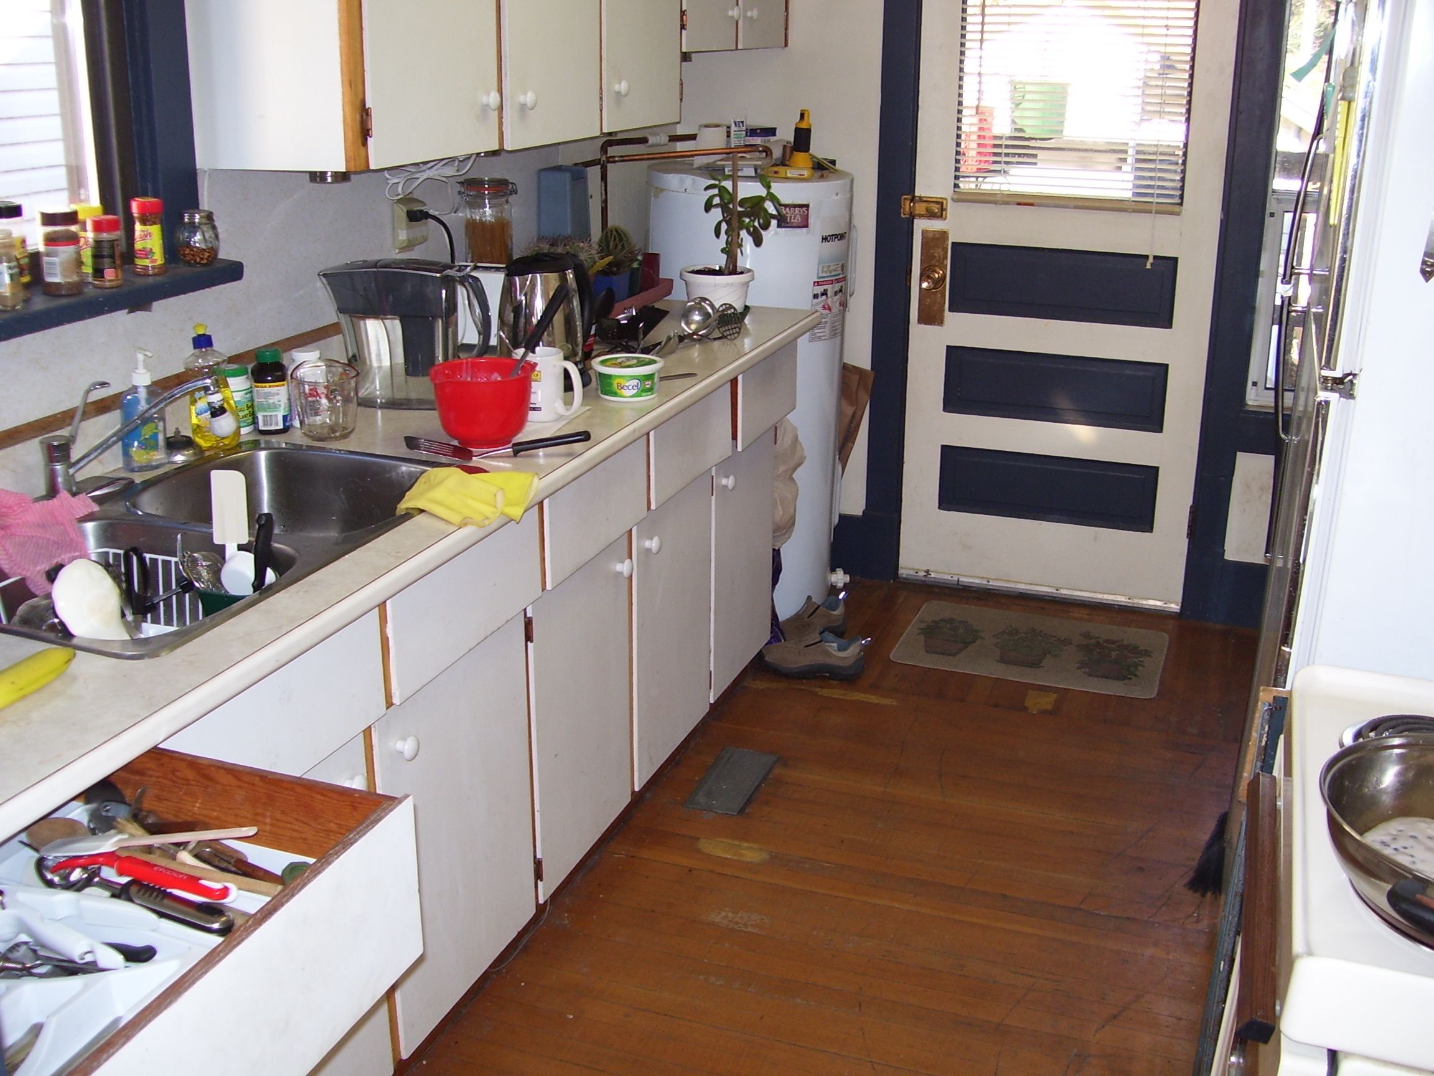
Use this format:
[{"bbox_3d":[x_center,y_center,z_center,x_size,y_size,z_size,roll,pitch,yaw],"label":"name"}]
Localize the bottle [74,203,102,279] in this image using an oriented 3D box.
[{"bbox_3d":[-0.939,-0.440,2.229,0.050,0.120,0.050,-5,20,-16],"label":"bottle"}]

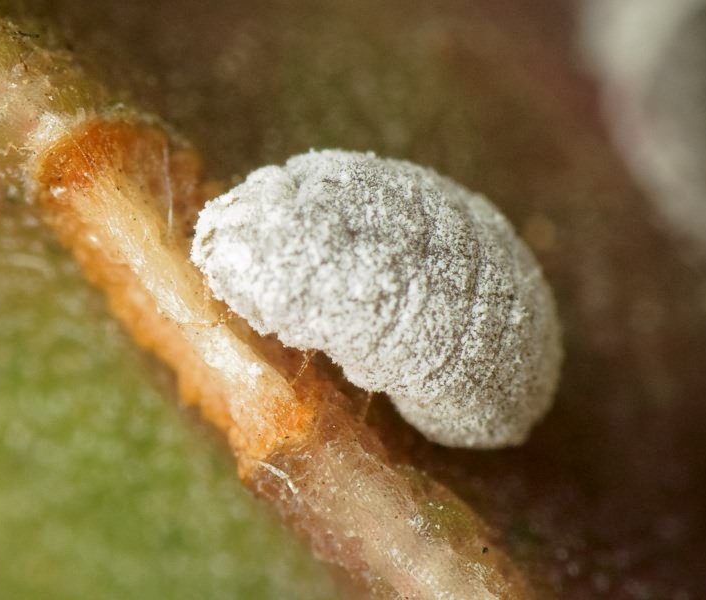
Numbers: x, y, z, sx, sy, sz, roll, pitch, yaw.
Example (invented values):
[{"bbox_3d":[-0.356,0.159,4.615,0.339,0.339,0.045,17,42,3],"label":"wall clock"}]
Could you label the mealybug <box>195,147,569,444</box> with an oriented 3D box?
[{"bbox_3d":[0.000,0.000,0.023,0.003,0.001,0.002,30,50,-25],"label":"mealybug"}]

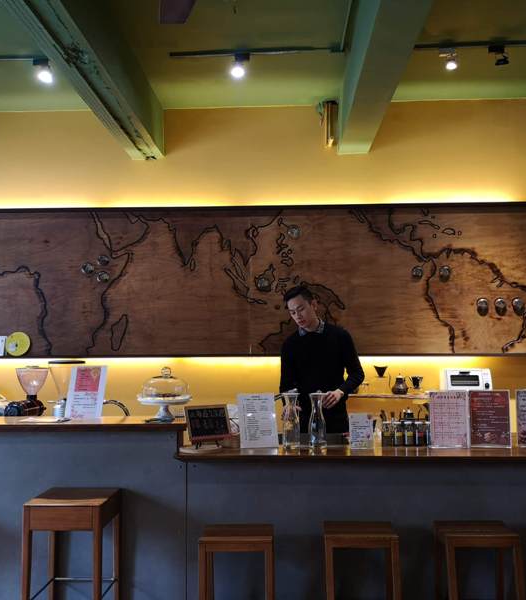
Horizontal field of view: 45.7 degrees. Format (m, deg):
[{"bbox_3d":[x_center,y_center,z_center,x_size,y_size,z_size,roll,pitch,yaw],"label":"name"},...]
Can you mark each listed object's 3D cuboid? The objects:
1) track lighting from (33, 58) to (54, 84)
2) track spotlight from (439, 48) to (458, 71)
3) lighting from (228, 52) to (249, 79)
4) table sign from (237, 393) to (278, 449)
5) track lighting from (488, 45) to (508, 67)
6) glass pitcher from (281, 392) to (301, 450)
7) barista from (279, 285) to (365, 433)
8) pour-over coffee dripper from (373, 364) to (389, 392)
[{"bbox_3d":[-1.518,-1.587,4.326,0.120,0.140,0.115,-3,-4,29],"label":"track lighting"},{"bbox_3d":[1.272,-1.645,4.277,0.115,0.125,0.115,-1,-4,12],"label":"track spotlight"},{"bbox_3d":[-0.158,-1.608,4.278,0.120,0.140,0.115,-1,-4,8],"label":"lighting"},{"bbox_3d":[-0.027,0.648,3.388,0.210,0.295,0.040,0,-12,-6],"label":"table sign"},{"bbox_3d":[1.592,-1.653,4.218,0.125,0.120,0.115,-4,-5,39],"label":"track lighting"},{"bbox_3d":[0.152,0.643,3.354,0.098,0.295,0.098,-1,-4,2],"label":"glass pitcher"},{"bbox_3d":[0.380,0.795,3.924,0.510,1.780,0.390,-1,-4,15],"label":"barista"},{"bbox_3d":[0.934,0.627,4.918,0.115,0.210,0.115,-1,-4,2],"label":"pour-over coffee dripper"}]

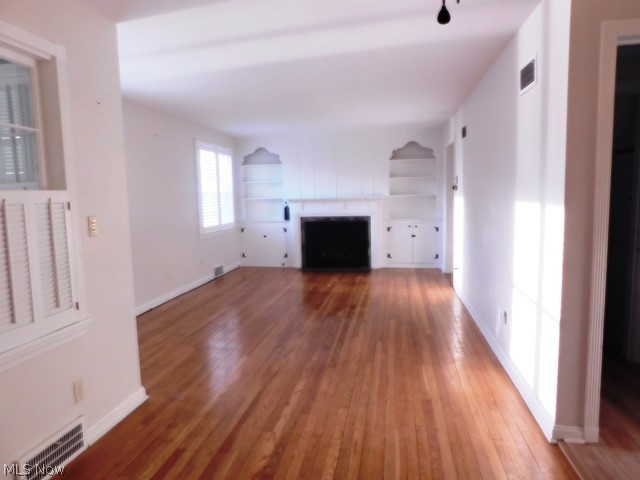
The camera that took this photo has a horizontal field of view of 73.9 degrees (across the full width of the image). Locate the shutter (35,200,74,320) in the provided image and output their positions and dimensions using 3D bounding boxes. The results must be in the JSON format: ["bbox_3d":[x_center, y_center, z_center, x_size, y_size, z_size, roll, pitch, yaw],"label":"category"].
[{"bbox_3d":[-1.343,0.099,2.168,0.030,0.650,0.215,0,6,10],"label":"shutter"}]

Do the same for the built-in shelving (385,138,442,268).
[{"bbox_3d":[1.694,-0.628,7.731,0.960,2.280,0.300,0,6,10],"label":"built-in shelving"}]

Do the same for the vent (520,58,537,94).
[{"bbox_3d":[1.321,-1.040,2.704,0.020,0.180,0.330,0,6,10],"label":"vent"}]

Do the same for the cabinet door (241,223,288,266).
[{"bbox_3d":[-1.083,0.106,8.186,0.910,0.800,0.040,0,6,10],"label":"cabinet door"}]

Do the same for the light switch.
[{"bbox_3d":[-1.292,-0.076,2.432,0.015,0.116,0.073,0,6,10],"label":"light switch"}]

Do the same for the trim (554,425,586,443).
[{"bbox_3d":[1.343,1.050,2.300,0.165,0.102,0.022,0,6,10],"label":"trim"}]

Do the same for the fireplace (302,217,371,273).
[{"bbox_3d":[0.321,0.044,7.856,1.270,0.980,0.380,0,6,10],"label":"fireplace"}]

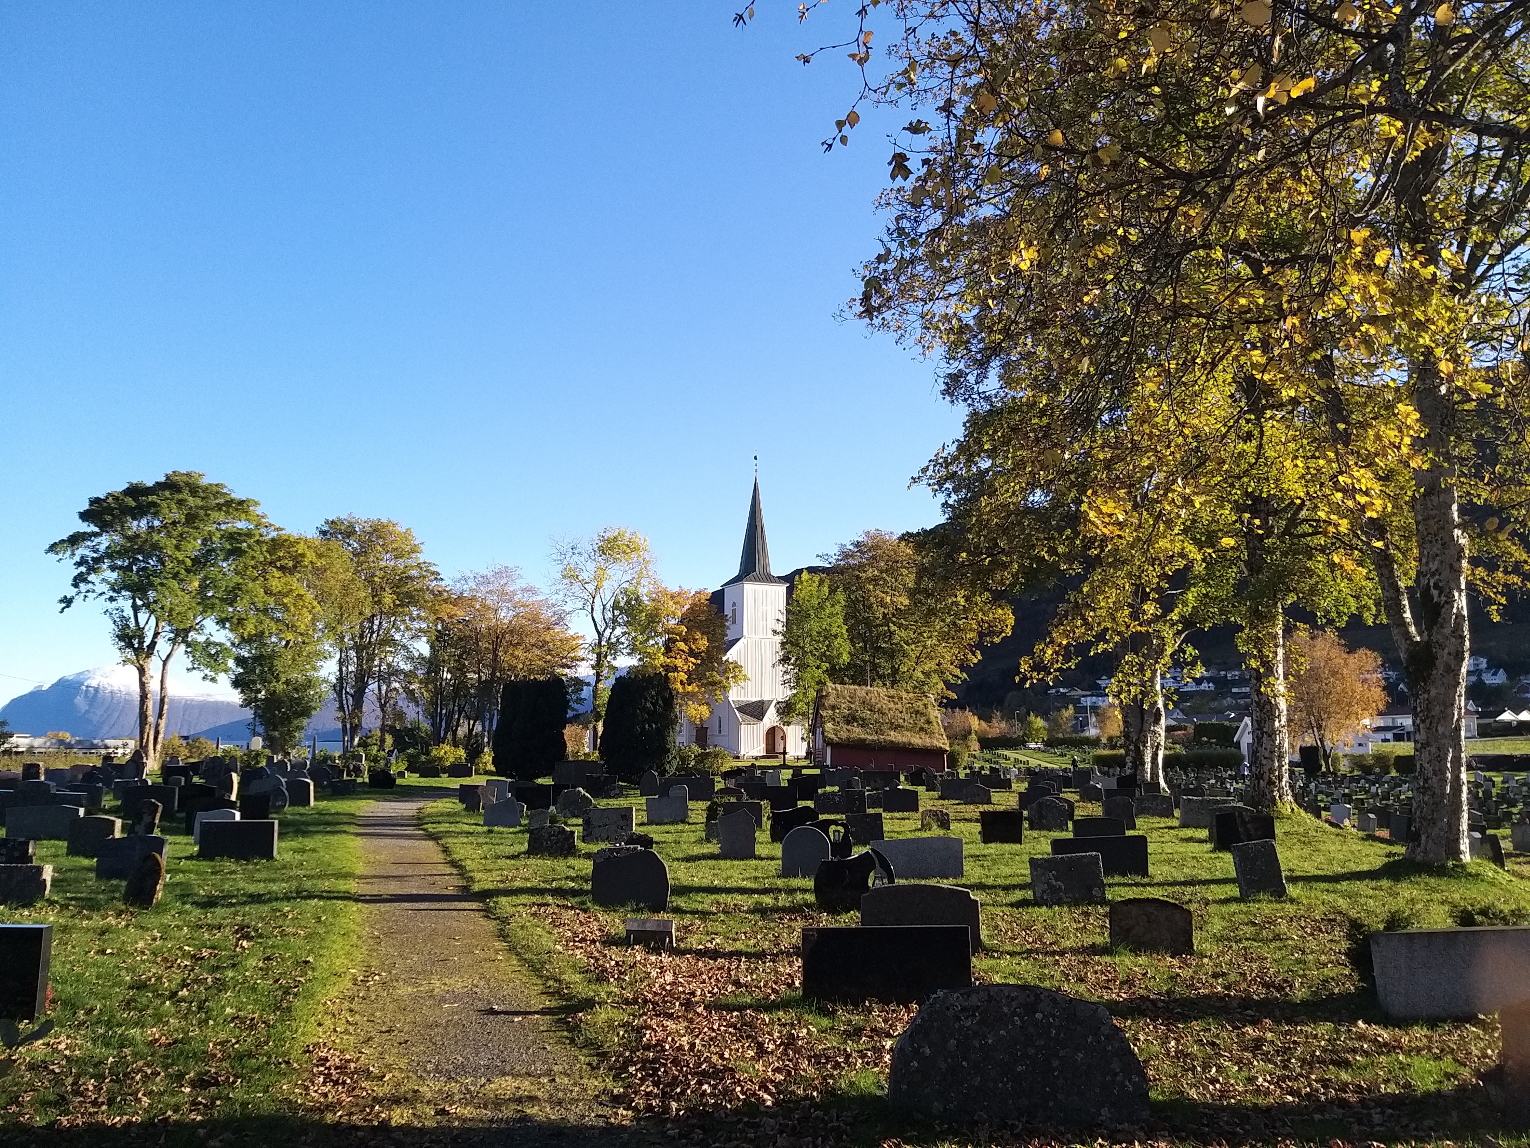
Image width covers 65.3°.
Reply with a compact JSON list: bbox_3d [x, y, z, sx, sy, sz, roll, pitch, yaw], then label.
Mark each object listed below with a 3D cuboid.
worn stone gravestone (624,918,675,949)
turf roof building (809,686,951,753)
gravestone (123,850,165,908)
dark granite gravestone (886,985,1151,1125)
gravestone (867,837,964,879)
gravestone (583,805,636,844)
[{"bbox_3d":[-0.916,2.875,9.550,0.370,0.210,0.210,0,-8,3],"label":"worn stone gravestone"},{"bbox_3d":[6.330,8.570,66.550,6.800,4.500,6.200,1,-8,-6],"label":"turf roof building"},{"bbox_3d":[-6.095,3.012,11.733,0.320,0.520,0.130,14,-7,5],"label":"gravestone"},{"bbox_3d":[1.107,2.119,5.287,1.110,0.550,0.190,0,-8,3],"label":"dark granite gravestone"},{"bbox_3d":[1.712,3.226,13.537,1.045,0.475,0.140,0,-8,0],"label":"gravestone"},{"bbox_3d":[-2.486,4.000,19.030,0.804,0.561,0.160,-1,-8,5],"label":"gravestone"}]

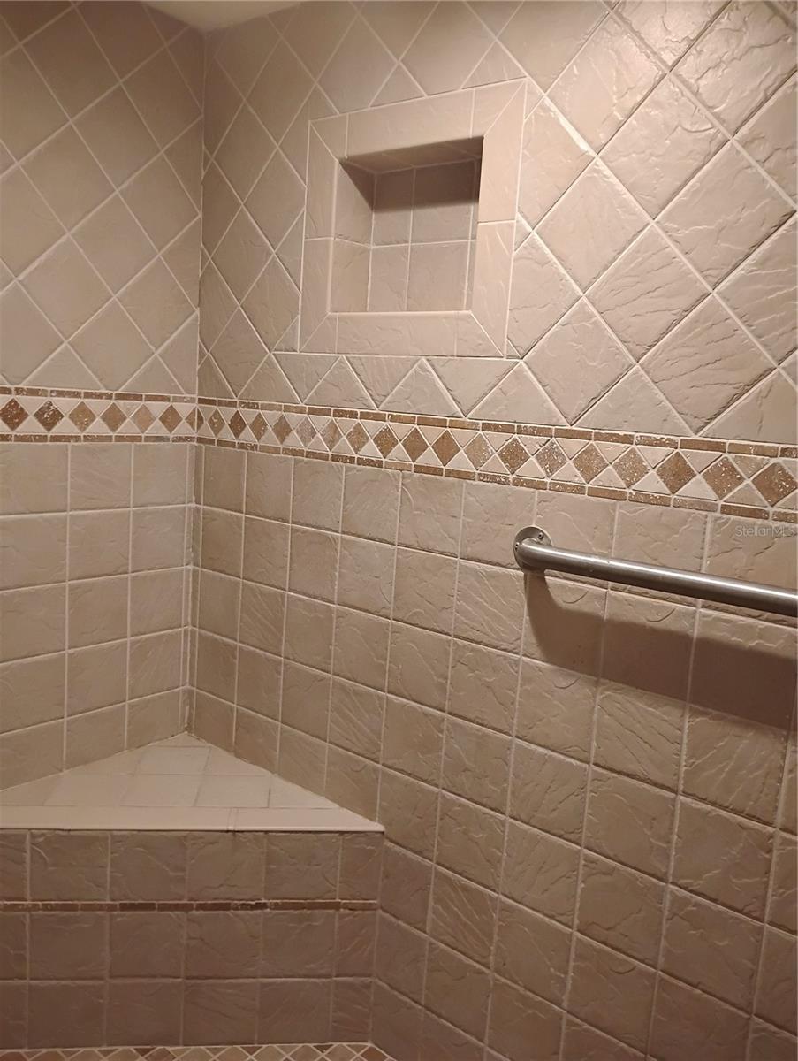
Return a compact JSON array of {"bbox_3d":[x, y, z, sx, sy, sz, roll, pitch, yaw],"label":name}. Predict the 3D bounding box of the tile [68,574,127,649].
[{"bbox_3d":[-0.695,0.188,1.988,0.010,0.150,0.150,11,11,39],"label":"tile"}]

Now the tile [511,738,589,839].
[{"bbox_3d":[0.273,0.475,1.564,0.150,0.150,0.010,10,10,39],"label":"tile"}]

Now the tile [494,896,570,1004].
[{"bbox_3d":[0.250,0.780,1.594,0.151,0.151,0.012,10,11,39],"label":"tile"}]

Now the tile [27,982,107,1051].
[{"bbox_3d":[-0.696,1.015,1.804,0.152,0.149,0.010,3,8,-7],"label":"tile"}]

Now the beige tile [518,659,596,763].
[{"bbox_3d":[0.281,0.321,1.537,0.150,0.150,0.010,11,11,39],"label":"beige tile"}]

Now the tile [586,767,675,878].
[{"bbox_3d":[0.390,0.494,1.452,0.151,0.151,0.012,10,11,39],"label":"tile"}]

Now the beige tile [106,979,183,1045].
[{"bbox_3d":[-0.541,1.026,1.830,0.150,0.147,0.010,3,8,-7],"label":"beige tile"}]

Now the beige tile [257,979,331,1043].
[{"bbox_3d":[-0.225,1.043,1.868,0.150,0.147,0.010,3,8,-7],"label":"beige tile"}]

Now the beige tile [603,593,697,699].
[{"bbox_3d":[0.411,0.185,1.408,0.151,0.151,0.012,10,11,39],"label":"beige tile"}]

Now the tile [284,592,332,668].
[{"bbox_3d":[-0.201,0.231,1.929,0.150,0.150,0.010,11,11,39],"label":"tile"}]

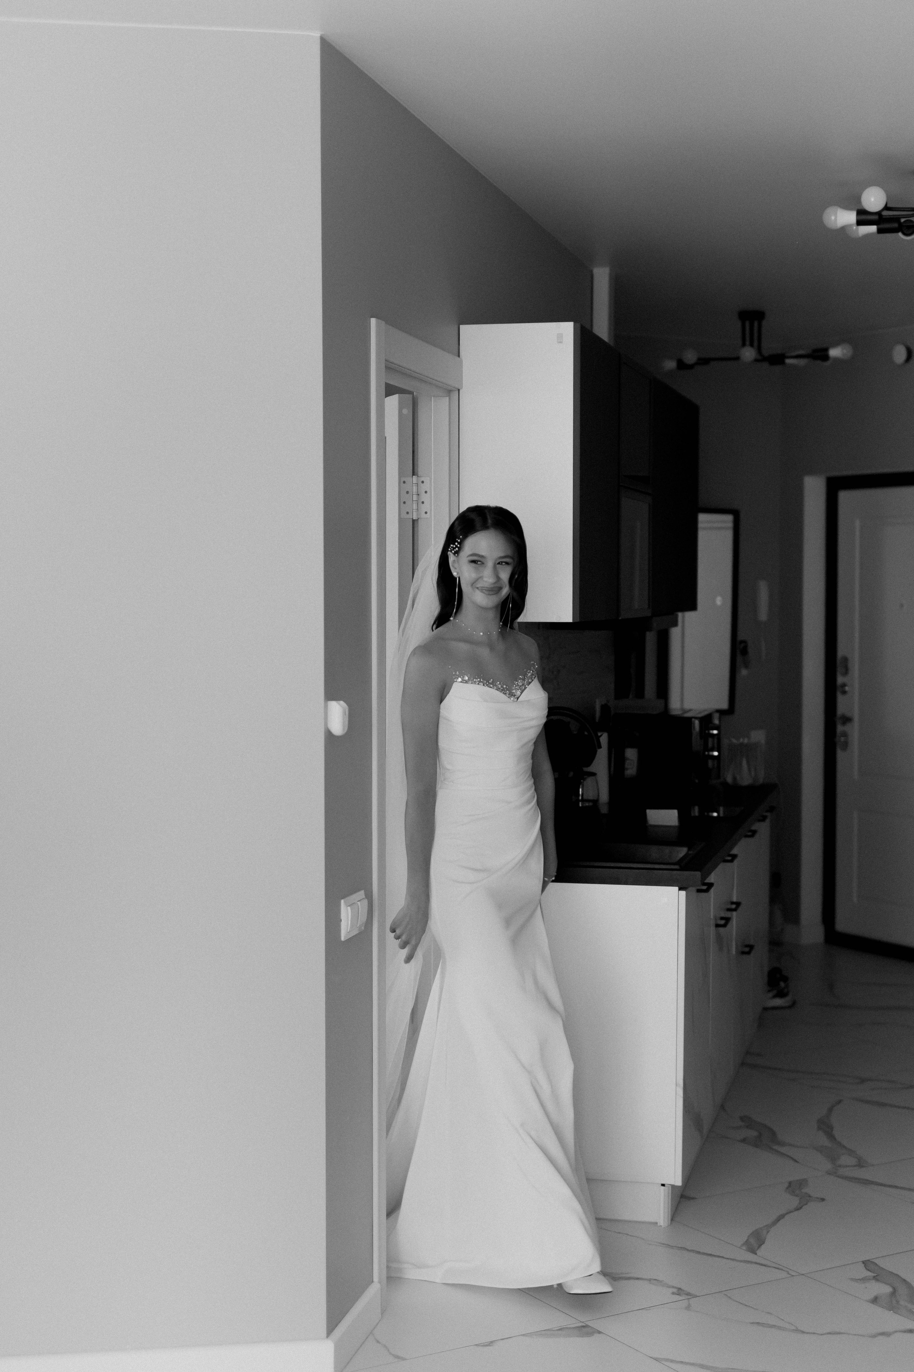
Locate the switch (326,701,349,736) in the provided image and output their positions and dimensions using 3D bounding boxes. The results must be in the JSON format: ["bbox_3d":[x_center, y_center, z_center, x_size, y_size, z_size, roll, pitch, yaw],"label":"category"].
[{"bbox_3d":[-0.230,0.062,3.937,0.034,0.068,0.046,1,3,14],"label":"switch"}]

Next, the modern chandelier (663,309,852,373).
[{"bbox_3d":[1.137,-1.321,7.695,0.760,0.225,0.700,1,3,14],"label":"modern chandelier"}]

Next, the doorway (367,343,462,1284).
[{"bbox_3d":[-0.137,0.274,4.581,0.130,2.095,0.775,1,3,14],"label":"doorway"}]

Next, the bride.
[{"bbox_3d":[0.075,0.458,4.573,0.530,1.725,0.500,-2,4,-33],"label":"bride"}]

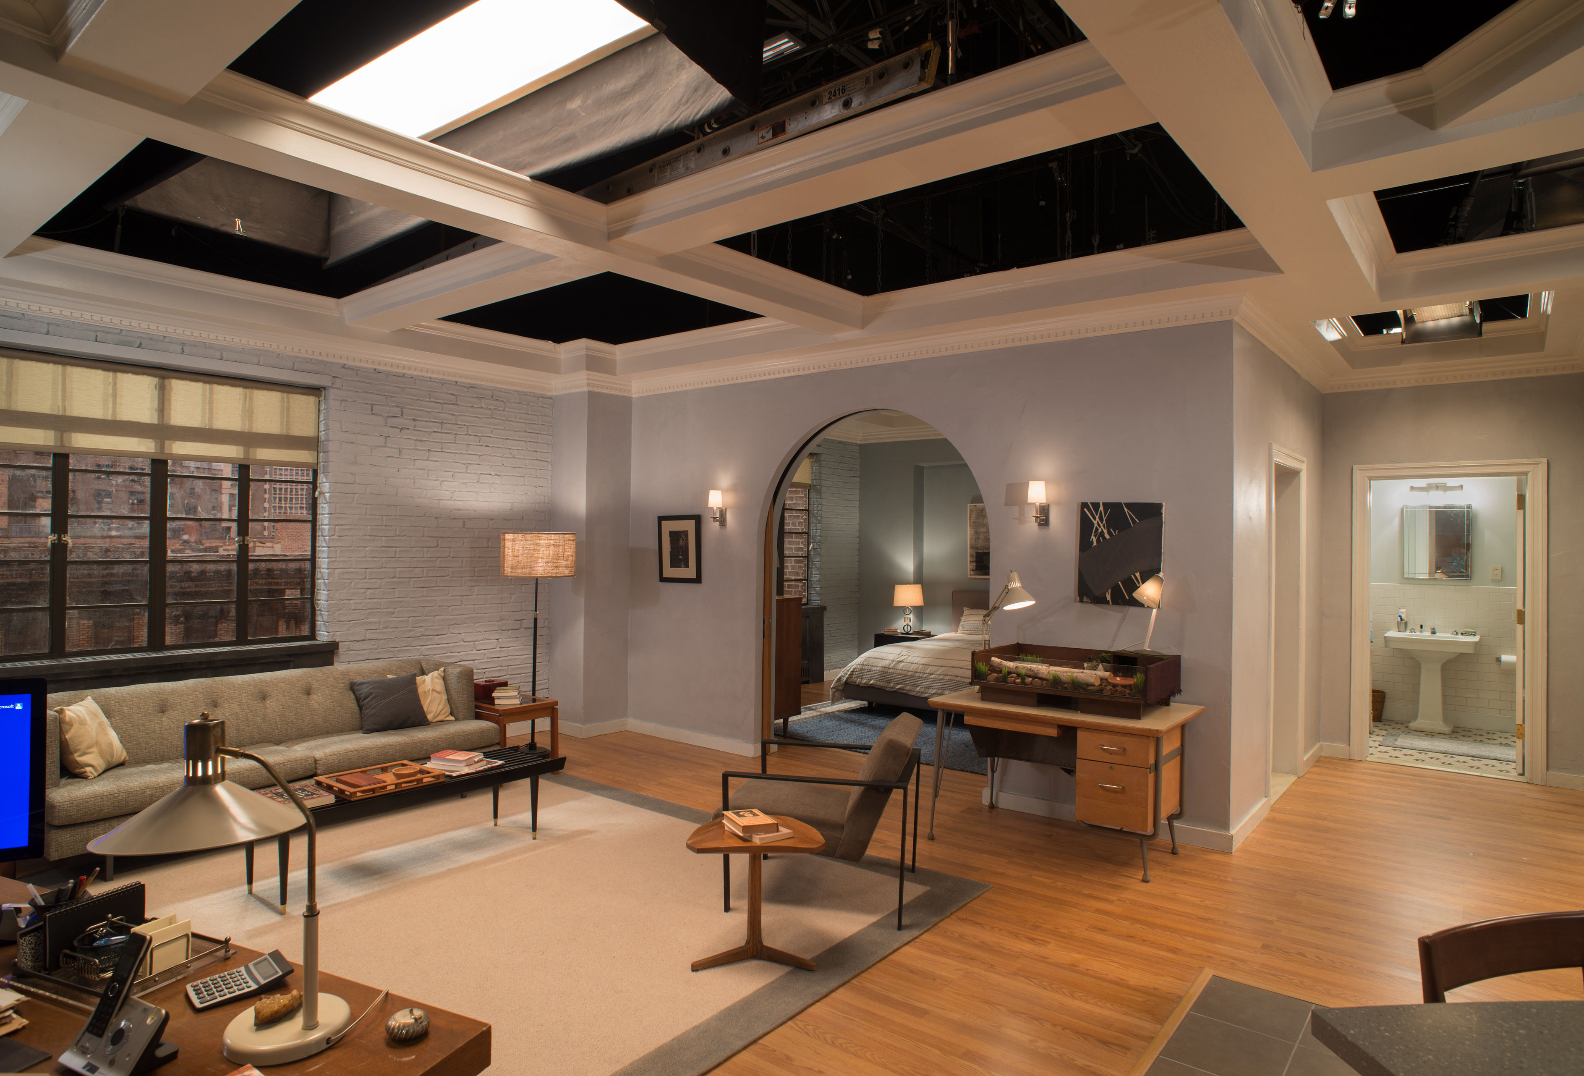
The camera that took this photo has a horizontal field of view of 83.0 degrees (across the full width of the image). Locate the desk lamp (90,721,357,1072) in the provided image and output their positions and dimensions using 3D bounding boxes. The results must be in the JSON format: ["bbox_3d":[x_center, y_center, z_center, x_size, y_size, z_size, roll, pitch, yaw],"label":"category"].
[{"bbox_3d":[-1.041,0.606,1.632,0.480,0.540,0.400,0,0,14],"label":"desk lamp"}]

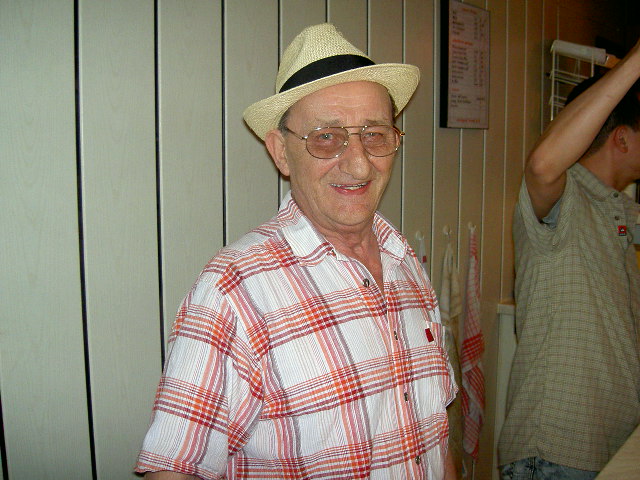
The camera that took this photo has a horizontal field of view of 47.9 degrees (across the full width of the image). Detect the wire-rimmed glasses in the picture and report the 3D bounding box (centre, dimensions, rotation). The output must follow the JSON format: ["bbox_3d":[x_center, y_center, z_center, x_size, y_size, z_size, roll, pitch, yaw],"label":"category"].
[{"bbox_3d":[0.028,-0.148,1.022,0.143,0.048,0.138,-3,17,-17],"label":"wire-rimmed glasses"}]

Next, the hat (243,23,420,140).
[{"bbox_3d":[0.009,-0.237,1.055,0.256,0.124,0.280,-14,-11,-9],"label":"hat"}]

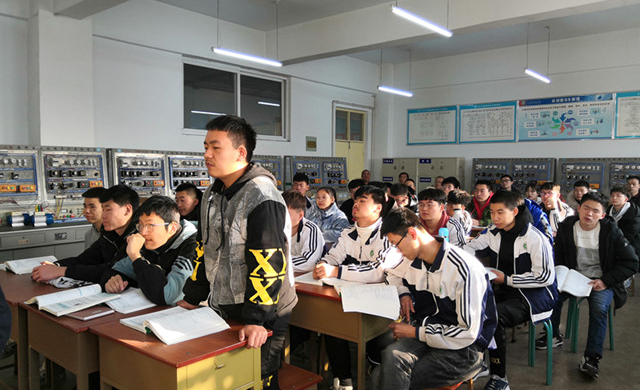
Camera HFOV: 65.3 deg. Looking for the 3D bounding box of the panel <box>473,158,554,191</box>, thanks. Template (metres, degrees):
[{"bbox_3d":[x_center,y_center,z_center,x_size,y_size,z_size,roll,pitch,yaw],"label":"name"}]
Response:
[{"bbox_3d":[3.697,-0.395,9.603,1.530,0.620,0.180,3,-5,40],"label":"panel"}]

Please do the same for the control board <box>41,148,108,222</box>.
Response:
[{"bbox_3d":[-2.973,-0.106,5.969,0.250,0.887,0.738,3,4,41],"label":"control board"}]

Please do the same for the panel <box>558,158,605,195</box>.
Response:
[{"bbox_3d":[4.419,-0.311,8.397,0.709,0.605,0.200,3,4,41],"label":"panel"}]

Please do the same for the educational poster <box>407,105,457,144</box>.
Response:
[{"bbox_3d":[2.462,-1.523,11.062,1.190,0.820,0.030,3,4,40],"label":"educational poster"}]

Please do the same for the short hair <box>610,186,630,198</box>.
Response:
[{"bbox_3d":[2.980,-0.033,4.950,0.190,0.125,0.200,3,4,35],"label":"short hair"}]

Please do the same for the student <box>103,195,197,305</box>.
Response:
[{"bbox_3d":[-0.840,0.651,2.745,0.560,1.280,0.750,4,4,44],"label":"student"}]

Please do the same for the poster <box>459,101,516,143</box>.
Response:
[{"bbox_3d":[3.418,-1.470,10.258,1.190,0.810,0.030,3,4,40],"label":"poster"}]

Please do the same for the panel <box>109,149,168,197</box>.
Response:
[{"bbox_3d":[-2.316,-0.280,6.447,0.140,0.610,0.760,-9,-3,40],"label":"panel"}]

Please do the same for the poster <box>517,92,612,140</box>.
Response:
[{"bbox_3d":[4.534,-1.414,9.318,1.640,0.800,0.030,3,4,40],"label":"poster"}]

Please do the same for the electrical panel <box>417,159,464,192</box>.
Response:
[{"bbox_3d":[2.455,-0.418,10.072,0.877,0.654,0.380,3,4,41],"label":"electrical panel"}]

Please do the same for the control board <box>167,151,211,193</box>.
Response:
[{"bbox_3d":[-1.840,-0.309,7.026,0.140,0.600,0.760,-9,-3,40],"label":"control board"}]

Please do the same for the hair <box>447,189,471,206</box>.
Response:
[{"bbox_3d":[1.262,0.027,4.550,0.190,0.160,0.210,2,4,24],"label":"hair"}]

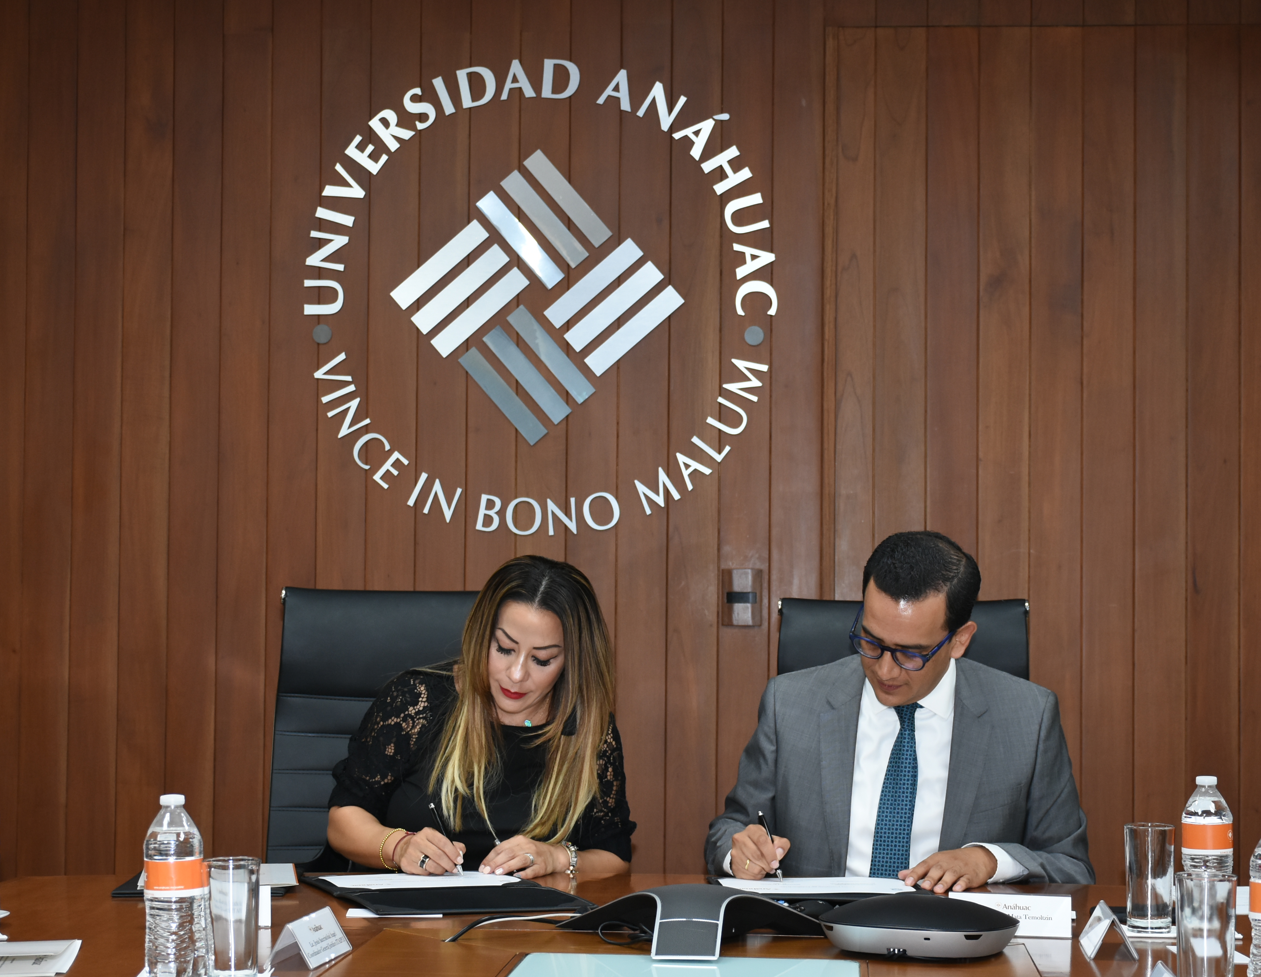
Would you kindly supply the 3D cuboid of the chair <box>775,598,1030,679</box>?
[{"bbox_3d":[0.470,0.763,3.966,0.580,1.137,0.640,0,-2,6],"label":"chair"}]

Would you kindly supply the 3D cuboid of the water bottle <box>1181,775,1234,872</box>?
[{"bbox_3d":[0.736,0.465,2.955,0.066,0.200,0.066,0,-2,0],"label":"water bottle"}]

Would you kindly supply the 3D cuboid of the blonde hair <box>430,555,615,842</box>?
[{"bbox_3d":[-0.160,0.314,3.470,0.275,0.430,0.260,0,-2,5],"label":"blonde hair"}]

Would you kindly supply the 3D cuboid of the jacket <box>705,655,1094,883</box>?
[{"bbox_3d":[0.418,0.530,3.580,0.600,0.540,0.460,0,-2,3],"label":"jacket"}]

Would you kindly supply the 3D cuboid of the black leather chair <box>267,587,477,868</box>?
[{"bbox_3d":[-0.395,0.752,3.965,0.580,1.145,0.640,1,-2,-3],"label":"black leather chair"}]

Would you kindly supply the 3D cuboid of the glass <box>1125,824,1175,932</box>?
[{"bbox_3d":[0.666,0.499,2.970,0.064,0.133,0.064,0,-2,0],"label":"glass"}]

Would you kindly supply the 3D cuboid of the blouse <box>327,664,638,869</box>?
[{"bbox_3d":[-0.227,0.510,3.580,0.480,0.480,0.360,1,-2,-7],"label":"blouse"}]

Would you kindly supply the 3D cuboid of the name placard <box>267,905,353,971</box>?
[{"bbox_3d":[-0.375,0.523,2.708,0.058,0.052,0.140,0,-2,12],"label":"name placard"}]

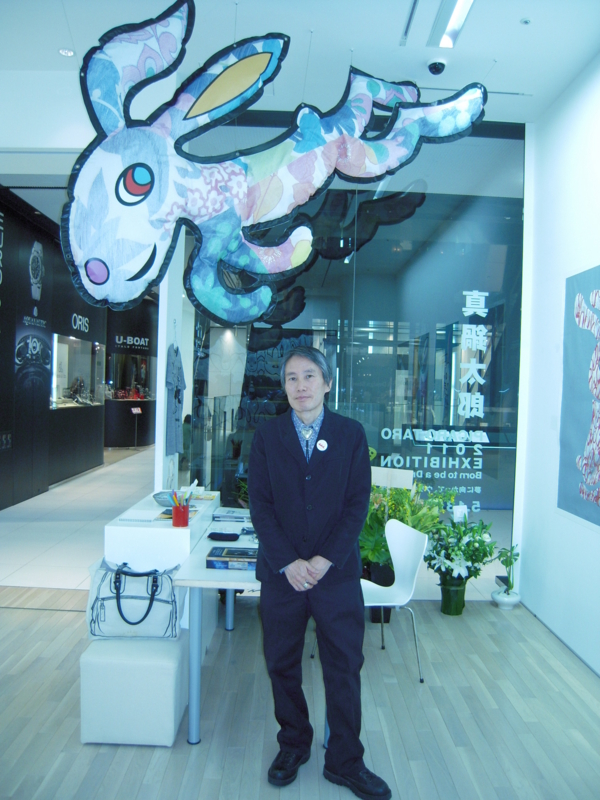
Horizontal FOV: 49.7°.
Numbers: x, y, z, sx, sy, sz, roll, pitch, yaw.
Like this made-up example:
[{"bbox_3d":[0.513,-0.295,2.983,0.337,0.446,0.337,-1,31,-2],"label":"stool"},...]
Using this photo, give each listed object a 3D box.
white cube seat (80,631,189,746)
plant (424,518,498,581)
[{"bbox_3d":[-0.746,1.280,2.971,0.395,0.390,0.390,1,1,-1],"label":"white cube seat"},{"bbox_3d":[1.135,1.057,4.577,0.480,0.420,0.440,1,1,-1],"label":"plant"}]

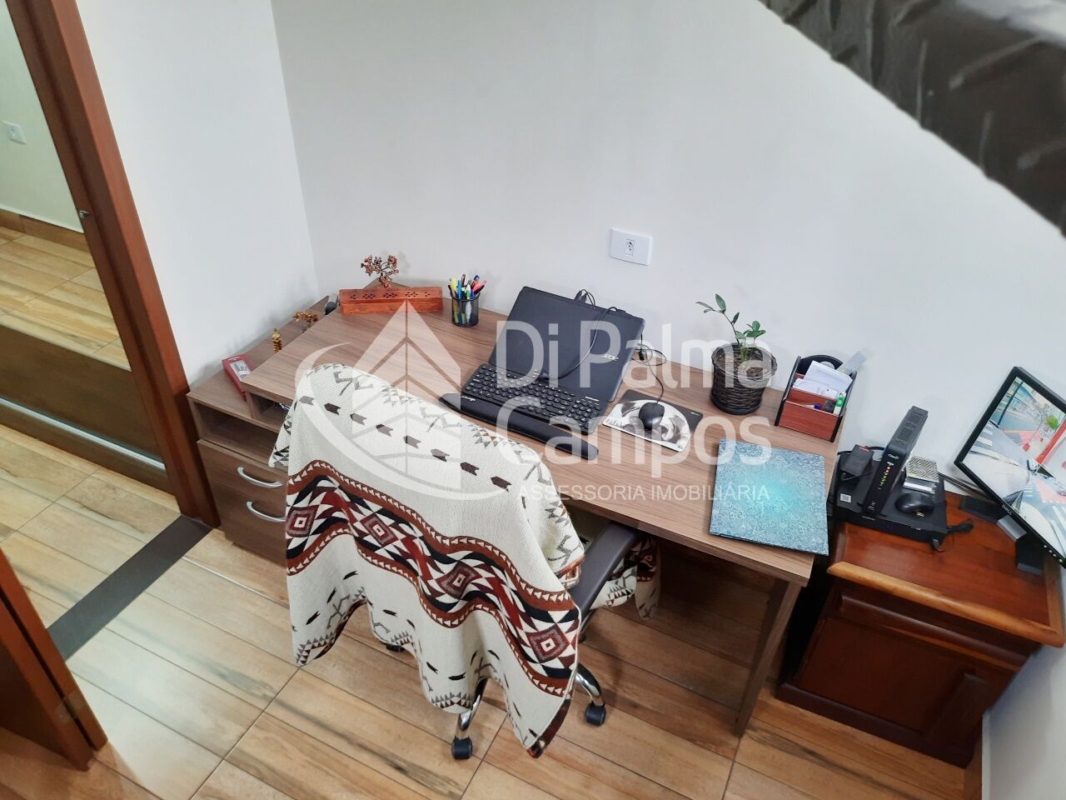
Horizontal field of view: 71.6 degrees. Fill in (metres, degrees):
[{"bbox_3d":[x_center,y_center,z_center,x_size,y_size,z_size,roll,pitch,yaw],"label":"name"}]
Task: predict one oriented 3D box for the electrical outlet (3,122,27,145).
[{"bbox_3d":[-2.373,-1.216,3.377,0.118,0.081,0.011,17,39,19],"label":"electrical outlet"}]

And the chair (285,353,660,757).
[{"bbox_3d":[-0.121,0.295,1.670,0.720,0.760,0.550,21,40,22],"label":"chair"}]

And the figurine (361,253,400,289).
[{"bbox_3d":[-0.485,-0.409,2.387,0.120,0.137,0.090,-1,36,-5],"label":"figurine"}]

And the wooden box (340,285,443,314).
[{"bbox_3d":[-0.441,-0.315,2.331,0.305,0.058,0.060,-3,37,-8],"label":"wooden box"}]

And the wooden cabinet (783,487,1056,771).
[{"bbox_3d":[1.018,0.579,2.021,0.504,0.552,0.422,16,38,17],"label":"wooden cabinet"}]

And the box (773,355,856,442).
[{"bbox_3d":[0.736,-0.011,1.921,0.149,0.163,0.135,17,39,19],"label":"box"}]

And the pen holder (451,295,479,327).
[{"bbox_3d":[-0.209,-0.287,2.301,0.092,0.093,0.092,2,36,-1],"label":"pen holder"}]

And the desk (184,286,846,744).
[{"bbox_3d":[-0.089,0.247,2.270,1.730,0.740,0.680,17,39,18],"label":"desk"}]

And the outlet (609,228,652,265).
[{"bbox_3d":[0.268,-0.420,2.041,0.118,0.081,0.011,17,39,19],"label":"outlet"}]

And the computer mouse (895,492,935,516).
[{"bbox_3d":[0.986,0.269,1.910,0.099,0.036,0.060,6,36,4],"label":"computer mouse"}]

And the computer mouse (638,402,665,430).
[{"bbox_3d":[0.309,0.039,1.922,0.060,0.036,0.102,14,38,15],"label":"computer mouse"}]

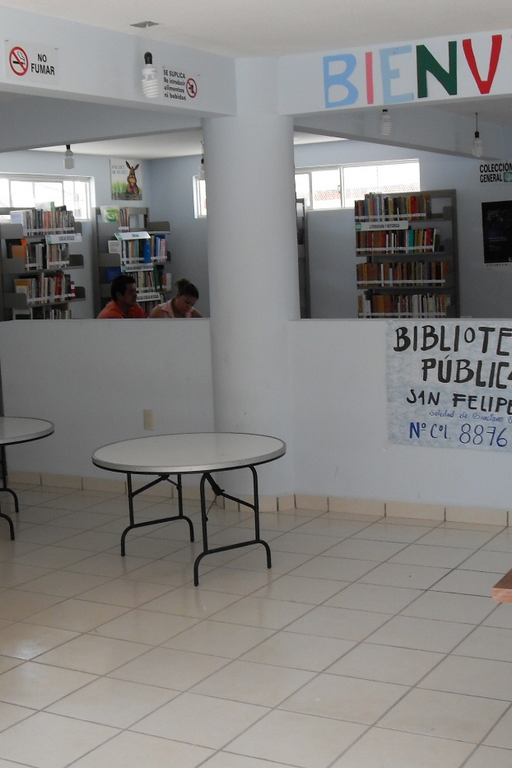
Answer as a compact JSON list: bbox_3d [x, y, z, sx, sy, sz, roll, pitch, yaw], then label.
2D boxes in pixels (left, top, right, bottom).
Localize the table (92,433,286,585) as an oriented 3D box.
[{"bbox_3d":[-0.315,0.574,5.235,0.910,0.561,0.910,-2,7,0],"label":"table"}]

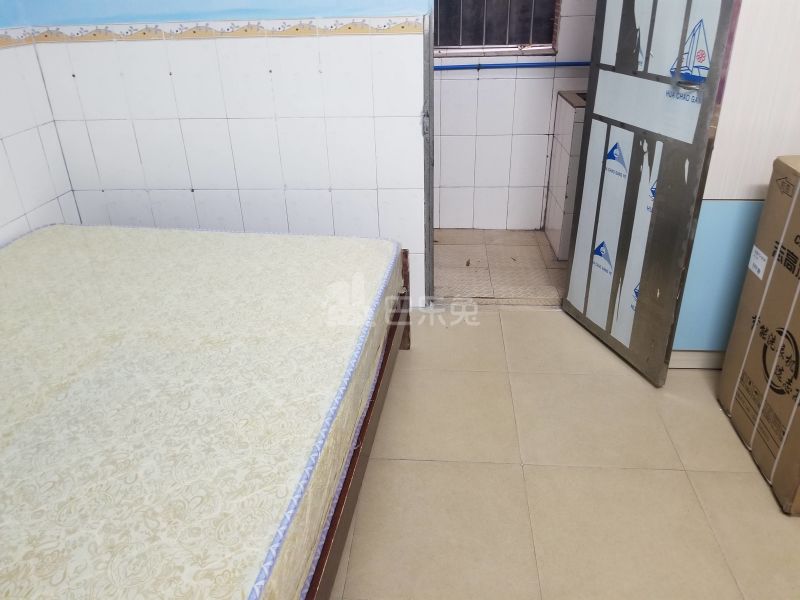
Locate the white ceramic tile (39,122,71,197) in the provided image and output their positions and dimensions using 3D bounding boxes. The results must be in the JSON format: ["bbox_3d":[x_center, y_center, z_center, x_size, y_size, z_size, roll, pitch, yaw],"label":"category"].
[{"bbox_3d":[-1.449,-0.587,2.527,0.010,0.300,0.100,3,29,9],"label":"white ceramic tile"}]

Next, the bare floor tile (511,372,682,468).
[{"bbox_3d":[0.652,0.410,2.095,0.500,0.010,0.500,1,28,4],"label":"bare floor tile"}]

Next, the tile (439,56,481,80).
[{"bbox_3d":[0.320,-1.236,3.204,0.200,0.114,0.010,1,29,4],"label":"tile"}]

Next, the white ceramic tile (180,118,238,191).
[{"bbox_3d":[-0.804,-0.615,2.546,0.200,0.300,0.010,1,28,4],"label":"white ceramic tile"}]

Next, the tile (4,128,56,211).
[{"bbox_3d":[-1.471,-0.516,2.394,0.010,0.300,0.200,1,28,4],"label":"tile"}]

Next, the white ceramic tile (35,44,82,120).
[{"bbox_3d":[-1.366,-0.873,2.417,0.133,0.295,0.010,1,28,4],"label":"white ceramic tile"}]

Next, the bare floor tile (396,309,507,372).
[{"bbox_3d":[0.195,0.168,2.578,0.500,0.010,0.485,1,29,4],"label":"bare floor tile"}]

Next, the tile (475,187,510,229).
[{"bbox_3d":[0.539,-0.544,3.577,0.200,0.265,0.010,1,28,4],"label":"tile"}]

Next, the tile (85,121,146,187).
[{"bbox_3d":[-1.207,-0.621,2.577,0.200,0.300,0.010,1,28,4],"label":"tile"}]

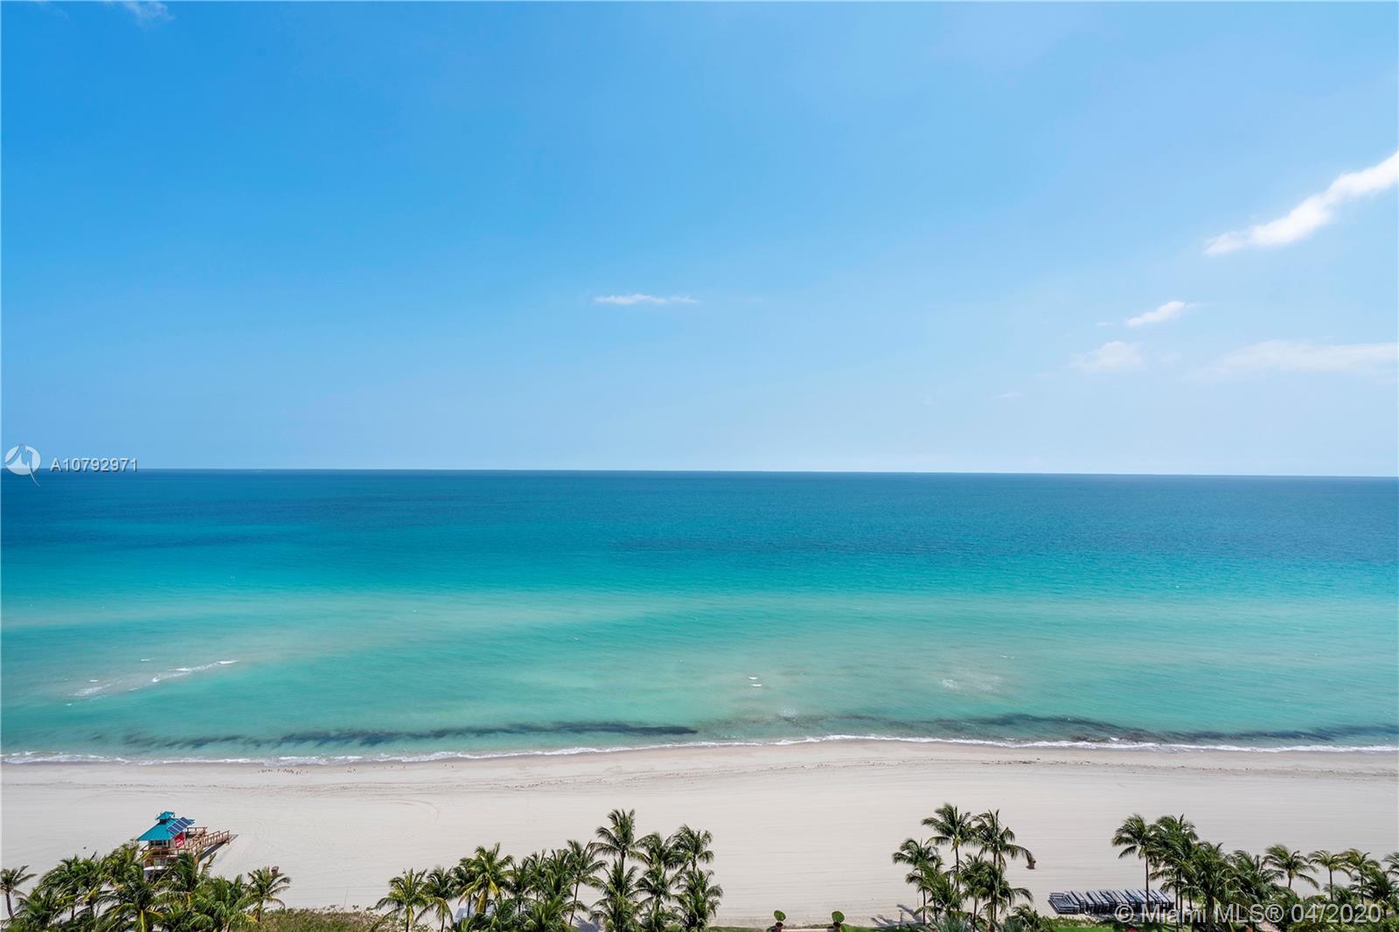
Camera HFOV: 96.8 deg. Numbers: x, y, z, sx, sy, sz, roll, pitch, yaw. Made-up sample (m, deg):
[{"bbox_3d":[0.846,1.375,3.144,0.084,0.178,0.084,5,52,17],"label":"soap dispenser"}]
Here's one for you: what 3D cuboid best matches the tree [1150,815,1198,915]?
[{"bbox_3d":[50.360,43.310,65.780,5.200,11.100,5.000,0,-1,0],"label":"tree"}]

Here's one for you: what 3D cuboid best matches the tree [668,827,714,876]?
[{"bbox_3d":[-0.850,43.930,66.910,4.970,10.200,4.970,0,0,0],"label":"tree"}]

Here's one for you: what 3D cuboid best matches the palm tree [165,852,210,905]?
[{"bbox_3d":[-55.180,45.180,67.000,4.980,7.200,4.980,0,0,0],"label":"palm tree"}]

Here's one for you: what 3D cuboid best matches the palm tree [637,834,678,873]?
[{"bbox_3d":[-4.470,44.210,66.500,4.460,9.600,4.460,0,0,0],"label":"palm tree"}]

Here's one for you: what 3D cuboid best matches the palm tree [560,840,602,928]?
[{"bbox_3d":[-12.520,44.350,66.070,4.550,9.240,4.550,0,0,0],"label":"palm tree"}]

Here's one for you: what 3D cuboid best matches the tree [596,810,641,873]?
[{"bbox_3d":[-8.310,42.980,65.410,5.200,11.200,5.000,0,-1,0],"label":"tree"}]

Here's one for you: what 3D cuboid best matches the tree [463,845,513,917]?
[{"bbox_3d":[-22.130,44.220,65.150,5.400,8.600,5.200,0,-1,0],"label":"tree"}]

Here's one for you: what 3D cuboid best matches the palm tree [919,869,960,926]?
[{"bbox_3d":[24.760,45.320,64.170,4.420,7.600,4.420,0,0,0],"label":"palm tree"}]

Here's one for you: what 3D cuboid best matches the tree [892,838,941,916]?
[{"bbox_3d":[23.210,44.510,66.530,5.300,9.240,5.300,0,0,0],"label":"tree"}]

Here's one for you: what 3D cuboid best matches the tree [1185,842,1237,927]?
[{"bbox_3d":[52.920,44.110,64.250,5.400,9.500,5.200,0,-1,0],"label":"tree"}]

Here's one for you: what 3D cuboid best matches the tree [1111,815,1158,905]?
[{"bbox_3d":[47.440,43.560,67.210,5.200,10.600,5.000,0,-1,0],"label":"tree"}]

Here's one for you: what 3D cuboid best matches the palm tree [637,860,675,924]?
[{"bbox_3d":[-4.380,44.430,63.440,4.800,8.300,4.800,0,-1,0],"label":"palm tree"}]

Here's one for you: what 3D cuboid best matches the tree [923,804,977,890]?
[{"bbox_3d":[26.990,43.060,66.590,5.600,11.400,5.200,0,-1,0],"label":"tree"}]

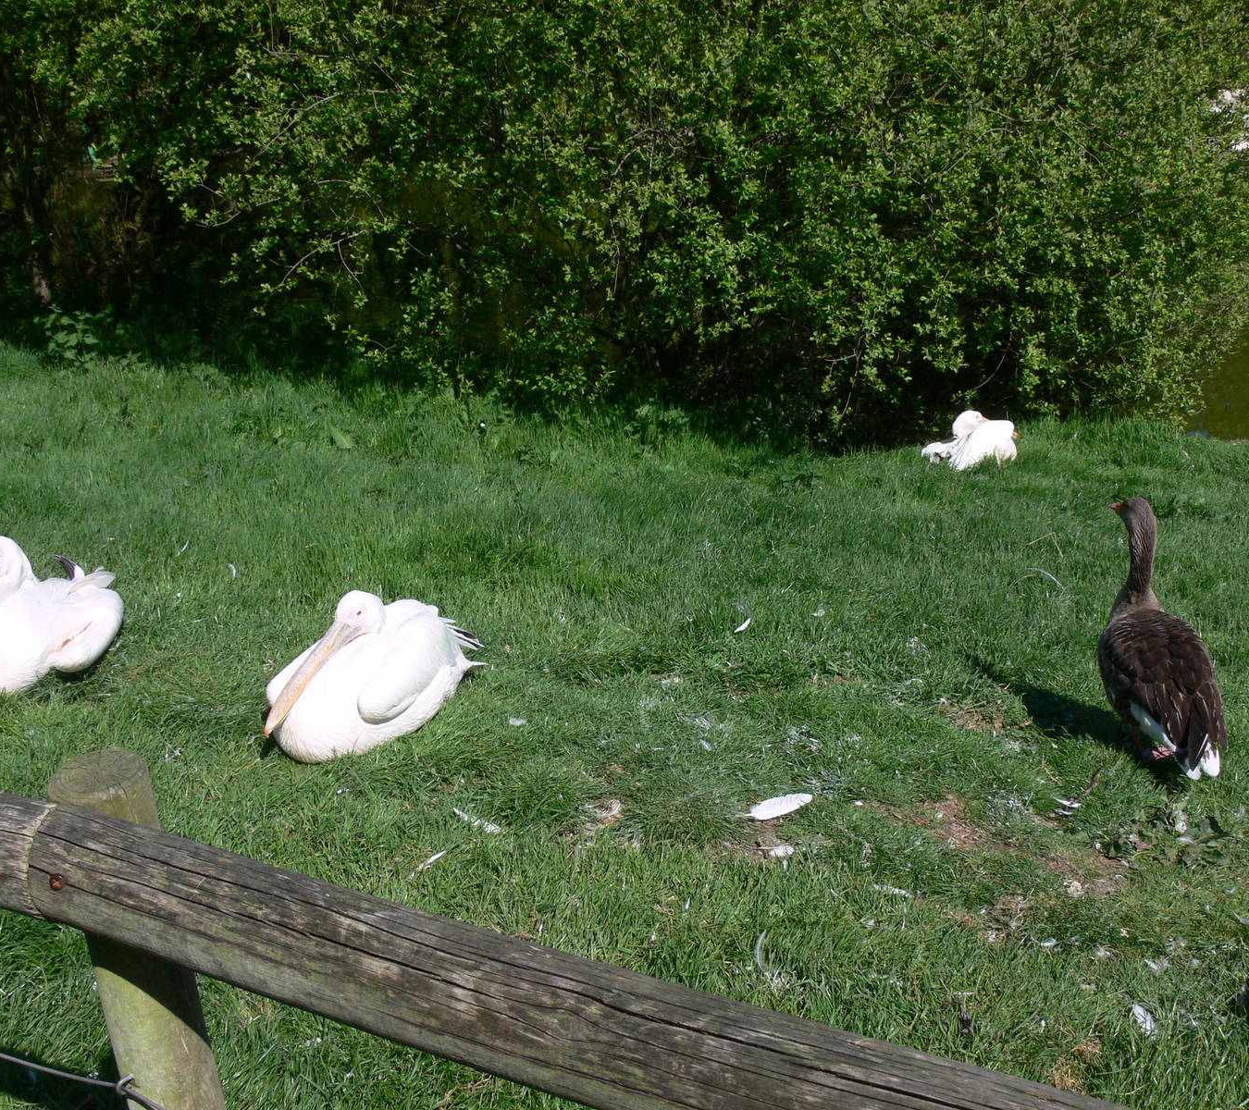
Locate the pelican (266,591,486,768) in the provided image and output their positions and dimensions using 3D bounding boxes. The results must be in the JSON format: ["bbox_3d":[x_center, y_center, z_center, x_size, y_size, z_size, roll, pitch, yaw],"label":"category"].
[{"bbox_3d":[-0.660,0.320,4.000,0.650,0.380,0.380,-18,25,-40],"label":"pelican"}]

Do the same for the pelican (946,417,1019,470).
[{"bbox_3d":[1.809,-0.584,7.700,0.570,0.320,0.370,-11,21,-25],"label":"pelican"}]

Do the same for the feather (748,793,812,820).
[{"bbox_3d":[0.370,0.596,3.550,0.170,0.025,0.050,-12,22,-28],"label":"feather"}]

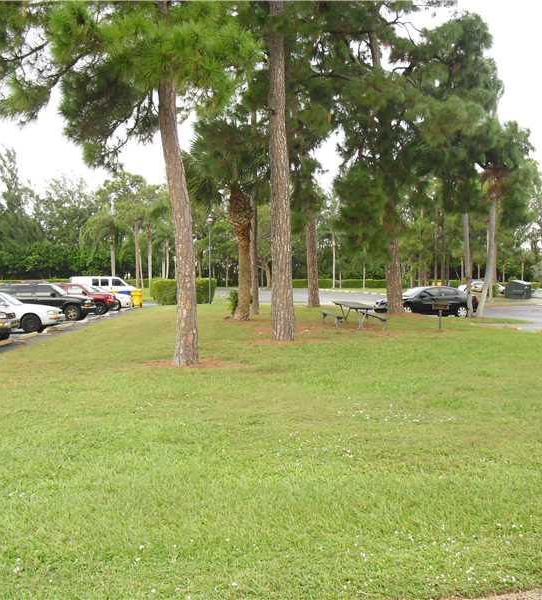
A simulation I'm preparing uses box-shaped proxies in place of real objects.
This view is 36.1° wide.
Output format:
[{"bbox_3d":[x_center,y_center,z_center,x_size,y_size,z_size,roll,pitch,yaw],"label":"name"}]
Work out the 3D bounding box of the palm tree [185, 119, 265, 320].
[{"bbox_3d":[-1.696,-3.287,34.000,3.500,8.260,3.500,0,1,0],"label":"palm tree"}]

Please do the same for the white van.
[{"bbox_3d":[-12.407,-0.768,62.000,5.400,2.050,2.000,0,1,-2],"label":"white van"}]

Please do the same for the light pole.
[{"bbox_3d":[-4.145,-2.754,57.000,0.420,6.140,0.420,0,1,0],"label":"light pole"}]

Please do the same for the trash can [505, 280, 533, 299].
[{"bbox_3d":[22.000,-0.900,74.000,1.800,1.600,1.900,0,1,24],"label":"trash can"}]

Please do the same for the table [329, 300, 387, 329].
[{"bbox_3d":[2.976,0.546,29.300,1.700,0.760,2.000,0,1,-13],"label":"table"}]

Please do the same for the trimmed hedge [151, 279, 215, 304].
[{"bbox_3d":[-6.500,-0.600,61.500,4.700,1.880,2.000,0,1,0],"label":"trimmed hedge"}]

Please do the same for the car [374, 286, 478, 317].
[{"bbox_3d":[7.700,0.050,40.800,4.600,1.450,1.800,0,1,-12],"label":"car"}]

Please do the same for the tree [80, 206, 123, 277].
[{"bbox_3d":[-16.607,-4.718,82.000,4.100,8.990,4.100,0,1,0],"label":"tree"}]

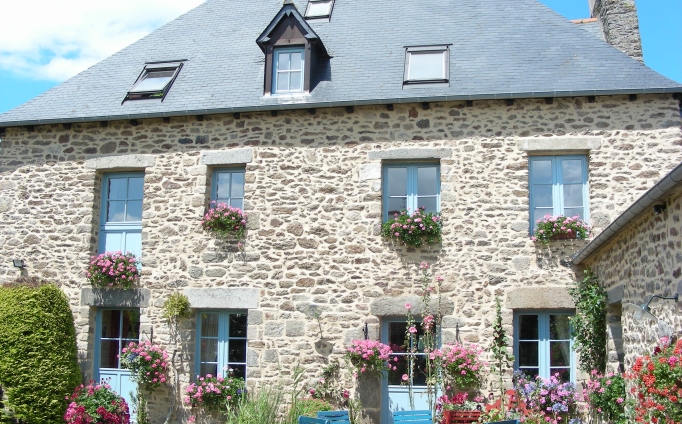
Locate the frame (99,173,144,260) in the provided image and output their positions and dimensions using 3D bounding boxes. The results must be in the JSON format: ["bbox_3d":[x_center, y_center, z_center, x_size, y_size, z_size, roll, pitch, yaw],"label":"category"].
[{"bbox_3d":[-4.119,0.173,14.045,0.944,1.848,0.140,-1,-9,12],"label":"frame"}]

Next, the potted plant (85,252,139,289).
[{"bbox_3d":[-4.150,1.042,13.588,0.996,0.690,0.420,-1,-9,12],"label":"potted plant"}]

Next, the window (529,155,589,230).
[{"bbox_3d":[3.589,-0.265,12.344,0.951,1.345,0.140,-1,-9,12],"label":"window"}]

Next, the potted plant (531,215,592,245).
[{"bbox_3d":[3.526,0.280,12.016,0.910,0.485,0.380,-1,-9,12],"label":"potted plant"}]

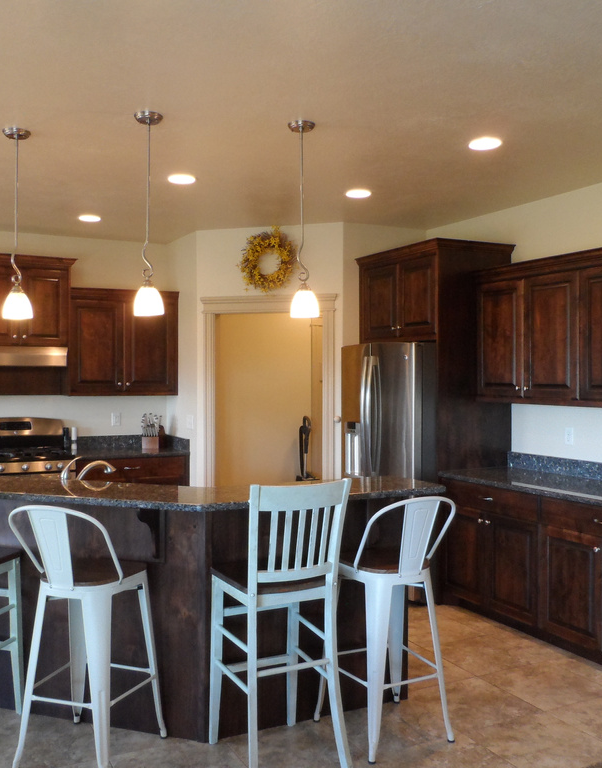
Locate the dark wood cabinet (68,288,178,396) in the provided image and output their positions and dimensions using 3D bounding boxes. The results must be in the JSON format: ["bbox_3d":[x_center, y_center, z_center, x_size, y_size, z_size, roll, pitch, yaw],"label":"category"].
[{"bbox_3d":[-1.522,-0.349,6.066,0.905,0.873,0.370,-1,1,-28],"label":"dark wood cabinet"}]

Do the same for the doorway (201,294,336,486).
[{"bbox_3d":[-0.260,0.383,5.732,1.141,2.165,0.150,0,1,17],"label":"doorway"}]

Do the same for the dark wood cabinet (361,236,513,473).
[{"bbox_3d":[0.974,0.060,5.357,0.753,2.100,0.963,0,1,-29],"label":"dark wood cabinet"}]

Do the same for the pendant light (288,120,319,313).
[{"bbox_3d":[0.006,-0.792,3.481,0.142,0.947,0.142,0,1,0],"label":"pendant light"}]

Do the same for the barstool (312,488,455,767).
[{"bbox_3d":[0.373,1.000,3.136,0.440,1.070,0.460,0,1,-29],"label":"barstool"}]

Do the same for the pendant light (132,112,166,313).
[{"bbox_3d":[-0.721,-0.792,3.367,0.142,0.950,0.142,0,1,-29],"label":"pendant light"}]

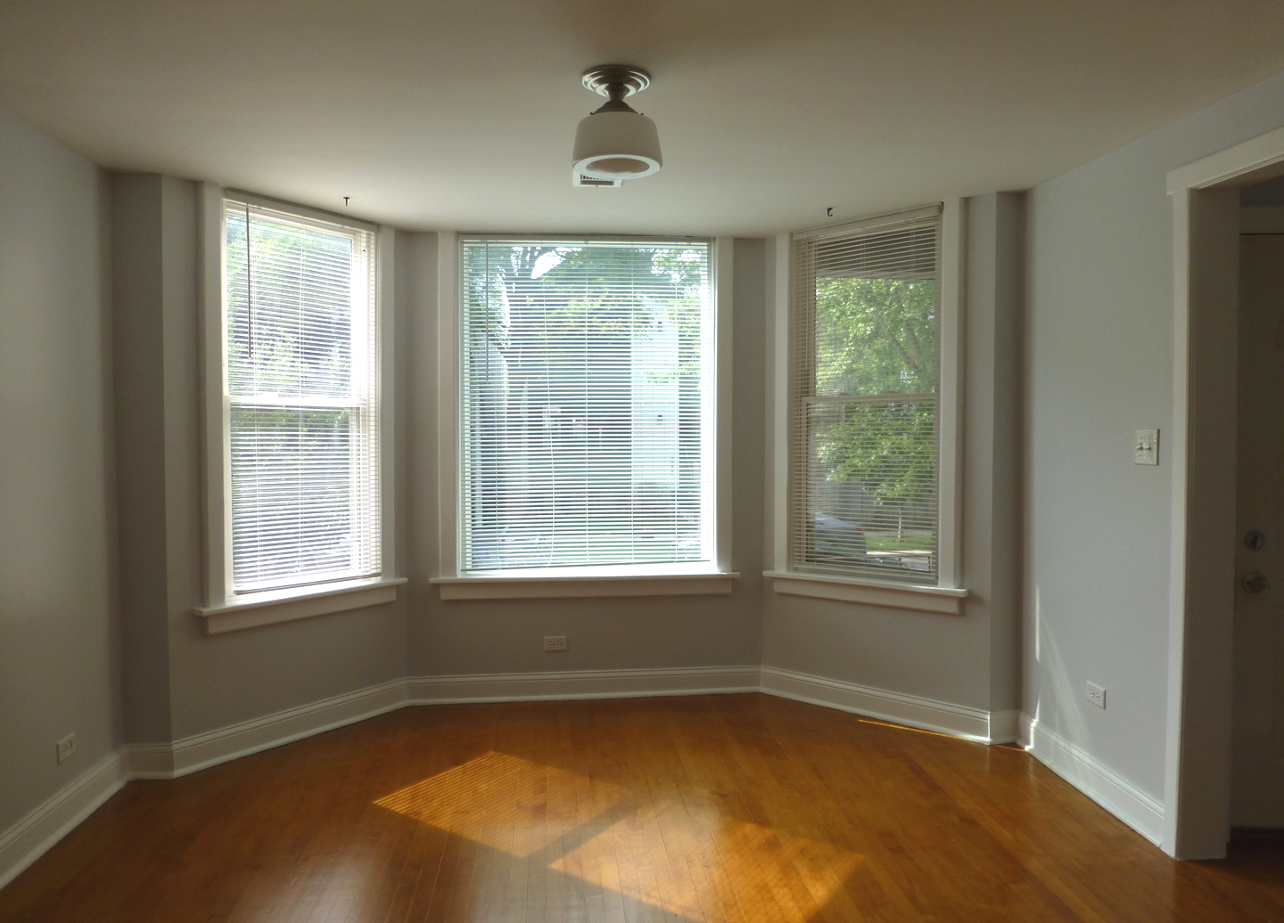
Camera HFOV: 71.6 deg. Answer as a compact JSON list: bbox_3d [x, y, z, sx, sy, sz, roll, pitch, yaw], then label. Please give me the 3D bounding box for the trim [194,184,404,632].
[{"bbox_3d":[-1.471,-0.213,3.905,0.100,1.795,1.006,1,2,36],"label":"trim"}]

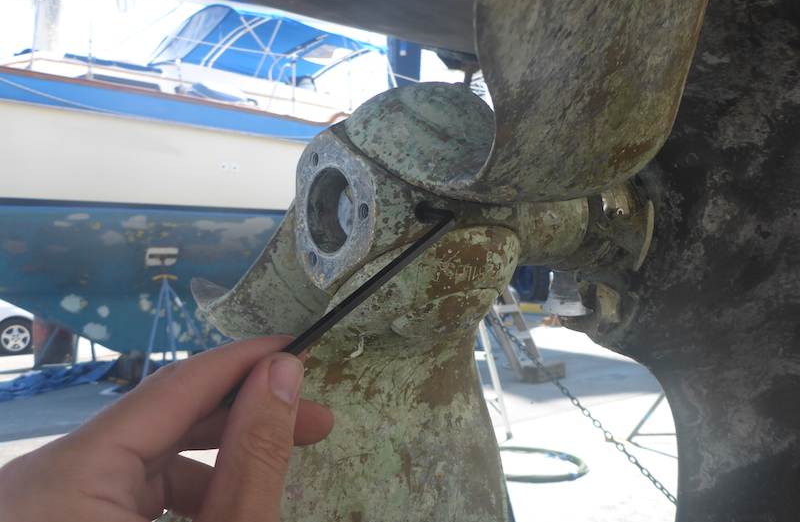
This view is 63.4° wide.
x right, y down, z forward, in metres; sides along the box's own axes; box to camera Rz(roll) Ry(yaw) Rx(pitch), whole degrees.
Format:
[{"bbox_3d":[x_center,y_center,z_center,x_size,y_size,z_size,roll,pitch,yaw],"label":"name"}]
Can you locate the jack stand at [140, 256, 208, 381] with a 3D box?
[{"bbox_3d":[-2.100,0.600,6.200,0.870,1.370,0.820,0,-3,-3],"label":"jack stand"}]

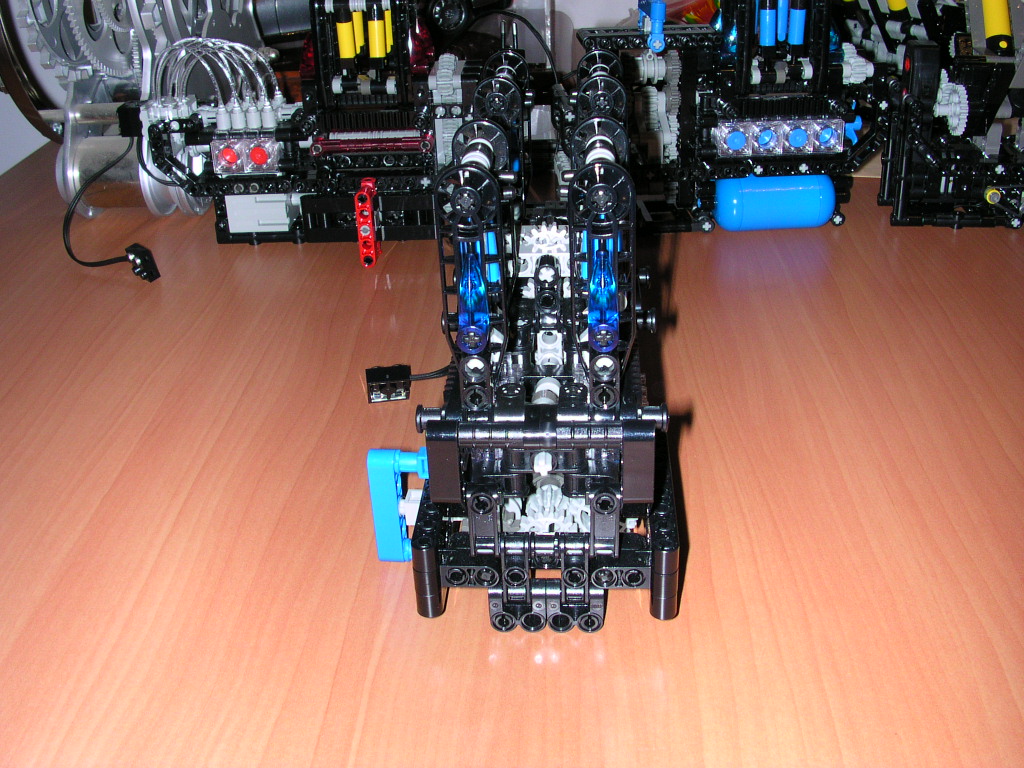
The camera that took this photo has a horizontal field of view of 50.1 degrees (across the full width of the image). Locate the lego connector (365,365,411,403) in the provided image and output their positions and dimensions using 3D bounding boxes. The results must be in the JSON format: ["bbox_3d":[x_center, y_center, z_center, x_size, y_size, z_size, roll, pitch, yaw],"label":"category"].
[{"bbox_3d":[-0.048,-0.001,0.418,0.016,0.015,0.008,-4,59,-5],"label":"lego connector"}]

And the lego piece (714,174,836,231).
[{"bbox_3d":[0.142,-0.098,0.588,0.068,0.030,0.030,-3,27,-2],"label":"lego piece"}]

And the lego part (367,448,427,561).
[{"bbox_3d":[-0.030,0.036,0.319,0.019,0.040,0.009,0,31,3],"label":"lego part"}]

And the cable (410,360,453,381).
[{"bbox_3d":[-0.031,-0.005,0.422,0.017,0.005,0.009,0,27,3],"label":"cable"}]

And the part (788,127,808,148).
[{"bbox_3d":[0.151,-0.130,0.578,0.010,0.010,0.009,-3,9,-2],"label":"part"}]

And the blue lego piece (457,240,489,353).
[{"bbox_3d":[-0.010,-0.021,0.269,0.008,0.027,0.009,0,19,3],"label":"blue lego piece"}]

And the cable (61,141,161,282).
[{"bbox_3d":[-0.207,-0.087,0.556,0.045,0.058,0.064,-11,28,-18],"label":"cable"}]

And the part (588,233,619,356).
[{"bbox_3d":[0.022,-0.022,0.268,0.008,0.028,0.009,0,19,3],"label":"part"}]

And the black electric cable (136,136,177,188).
[{"bbox_3d":[-0.189,-0.119,0.584,0.022,0.026,0.010,-11,28,-18],"label":"black electric cable"}]

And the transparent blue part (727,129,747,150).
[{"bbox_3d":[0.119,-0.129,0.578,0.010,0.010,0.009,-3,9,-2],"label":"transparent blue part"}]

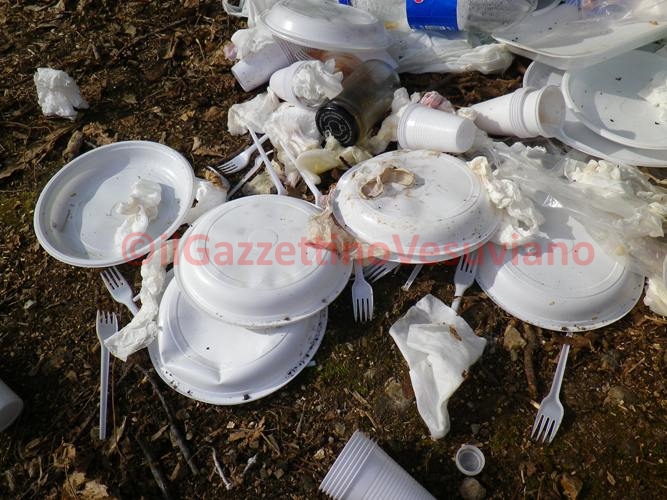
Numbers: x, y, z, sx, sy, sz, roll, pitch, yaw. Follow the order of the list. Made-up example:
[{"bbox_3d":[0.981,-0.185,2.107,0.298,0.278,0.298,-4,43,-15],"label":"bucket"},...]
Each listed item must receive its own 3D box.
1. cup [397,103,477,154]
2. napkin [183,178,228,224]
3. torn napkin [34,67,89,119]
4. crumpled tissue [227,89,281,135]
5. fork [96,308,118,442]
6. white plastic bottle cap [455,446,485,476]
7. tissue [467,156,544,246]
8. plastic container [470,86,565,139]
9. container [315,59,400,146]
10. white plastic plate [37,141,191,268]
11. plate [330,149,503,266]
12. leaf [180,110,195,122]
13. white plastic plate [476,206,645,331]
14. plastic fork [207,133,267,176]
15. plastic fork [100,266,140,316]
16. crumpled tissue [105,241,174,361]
[{"bbox_3d":[0.151,-0.170,0.773,0.070,0.070,0.094,-39,40,-26],"label":"cup"},{"bbox_3d":[-0.176,-0.070,0.743,0.062,0.042,0.062,0,52,0],"label":"napkin"},{"bbox_3d":[-0.447,-0.262,0.889,0.078,0.048,0.075,0,51,0],"label":"torn napkin"},{"bbox_3d":[-0.127,-0.221,0.859,0.080,0.045,0.065,0,52,0],"label":"crumpled tissue"},{"bbox_3d":[-0.257,0.136,0.607,0.026,0.012,0.158,-10,53,-8],"label":"fork"},{"bbox_3d":[0.134,0.208,0.531,0.030,0.013,0.030,0,51,0],"label":"white plastic bottle cap"},{"bbox_3d":[0.226,-0.063,0.713,0.065,0.045,0.130,-14,54,-10],"label":"tissue"},{"bbox_3d":[0.258,-0.199,0.786,0.072,0.072,0.130,-37,30,-26],"label":"plastic container"},{"bbox_3d":[0.040,-0.229,0.838,0.076,0.076,0.128,27,58,19],"label":"container"},{"bbox_3d":[-0.292,-0.062,0.739,0.217,0.029,0.217,-1,55,2],"label":"white plastic plate"},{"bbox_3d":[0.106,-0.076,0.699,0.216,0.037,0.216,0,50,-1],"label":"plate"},{"bbox_3d":[-0.238,-0.218,0.879,0.022,0.008,0.024,0,51,0],"label":"leaf"},{"bbox_3d":[0.276,0.000,0.670,0.218,0.030,0.218,0,53,0],"label":"white plastic plate"},{"bbox_3d":[-0.113,-0.166,0.830,0.026,0.012,0.160,33,59,22],"label":"plastic fork"},{"bbox_3d":[-0.231,0.074,0.636,0.026,0.015,0.168,-32,58,-23],"label":"plastic fork"},{"bbox_3d":[-0.221,0.055,0.644,0.058,0.030,0.165,7,51,5],"label":"crumpled tissue"}]

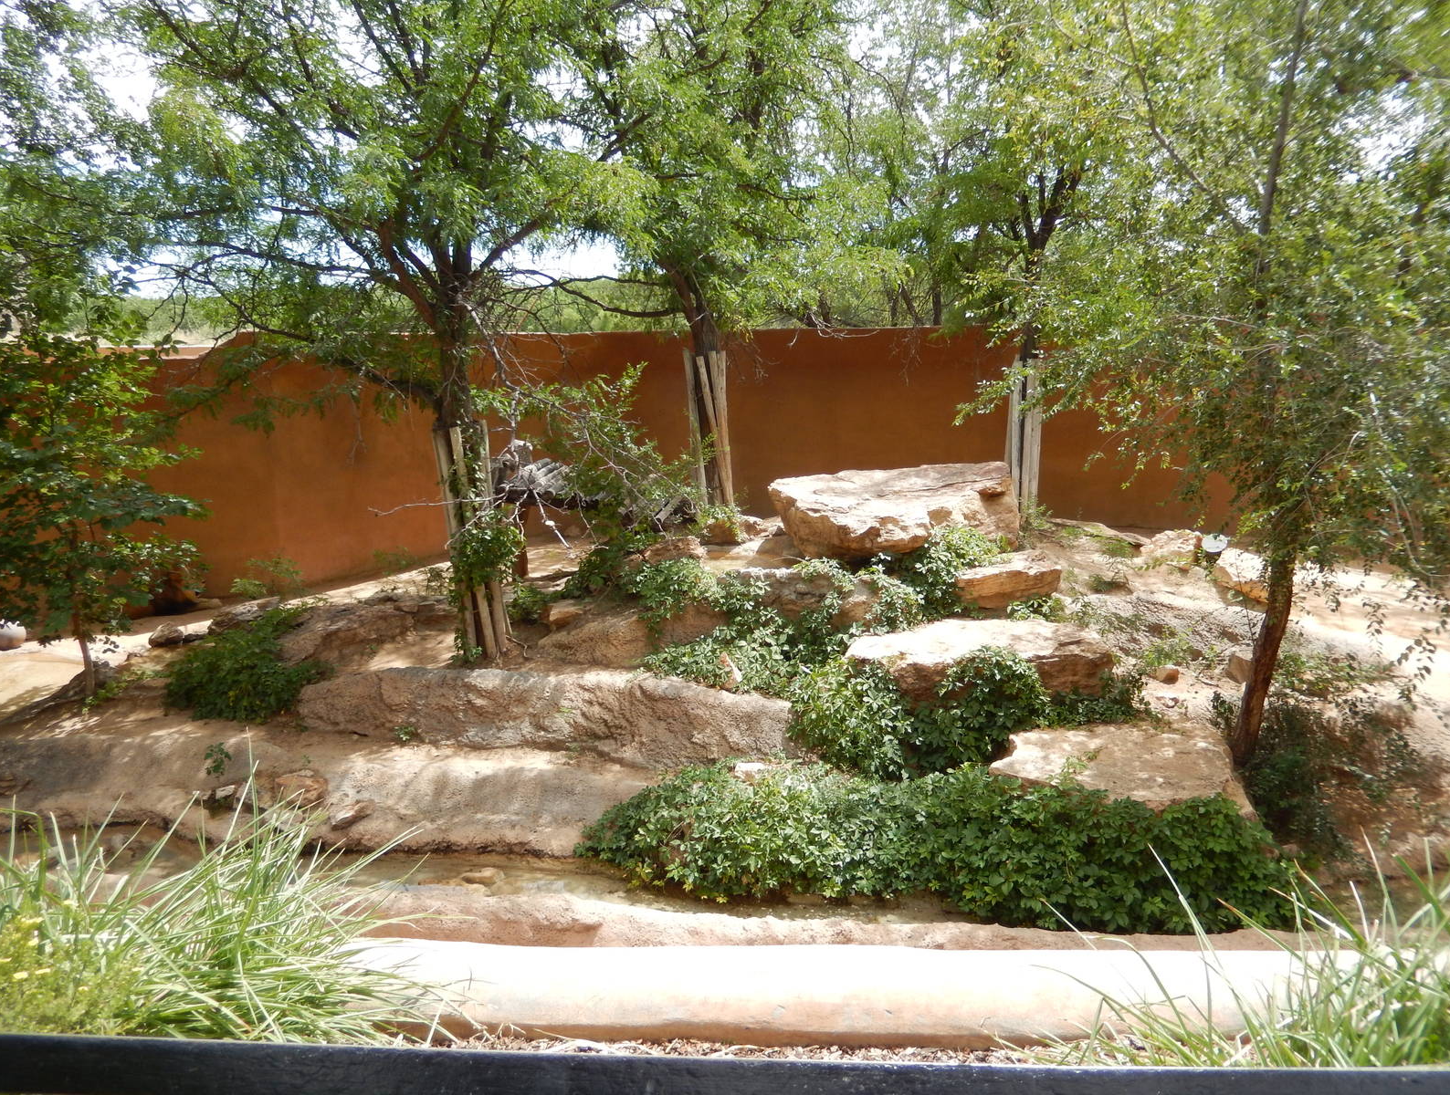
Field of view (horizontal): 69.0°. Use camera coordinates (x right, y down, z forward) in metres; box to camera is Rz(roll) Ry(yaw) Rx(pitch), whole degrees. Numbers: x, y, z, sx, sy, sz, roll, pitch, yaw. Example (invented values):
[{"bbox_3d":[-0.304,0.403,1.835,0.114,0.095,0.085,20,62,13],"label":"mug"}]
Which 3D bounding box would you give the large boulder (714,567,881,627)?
[{"bbox_3d":[0.587,0.394,8.600,1.313,0.411,0.700,0,12,0],"label":"large boulder"}]

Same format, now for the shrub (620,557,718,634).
[{"bbox_3d":[-0.457,0.396,8.700,0.791,0.596,0.550,0,12,0],"label":"shrub"}]

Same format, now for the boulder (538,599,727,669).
[{"bbox_3d":[-0.724,0.666,8.200,1.474,0.405,0.800,0,12,0],"label":"boulder"}]

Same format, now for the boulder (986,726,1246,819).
[{"bbox_3d":[2.734,1.556,7.481,1.680,0.400,1.050,0,13,0],"label":"boulder"}]

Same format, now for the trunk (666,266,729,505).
[{"bbox_3d":[-0.317,-1.953,12.785,0.720,2.900,0.550,0,13,0],"label":"trunk"}]

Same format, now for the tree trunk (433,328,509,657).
[{"bbox_3d":[-1.860,-0.368,7.800,0.395,2.460,0.420,0,12,0],"label":"tree trunk"}]

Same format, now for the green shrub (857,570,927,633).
[{"bbox_3d":[1.485,0.469,9.439,0.620,0.520,0.450,0,13,0],"label":"green shrub"}]

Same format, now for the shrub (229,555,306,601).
[{"bbox_3d":[-4.677,0.312,10.800,0.637,0.421,0.600,0,12,0],"label":"shrub"}]

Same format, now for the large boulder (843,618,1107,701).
[{"bbox_3d":[2.044,0.911,8.770,2.080,0.460,1.000,0,13,0],"label":"large boulder"}]

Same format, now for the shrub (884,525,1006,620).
[{"bbox_3d":[2.023,0.213,9.893,1.080,0.720,0.700,0,13,0],"label":"shrub"}]

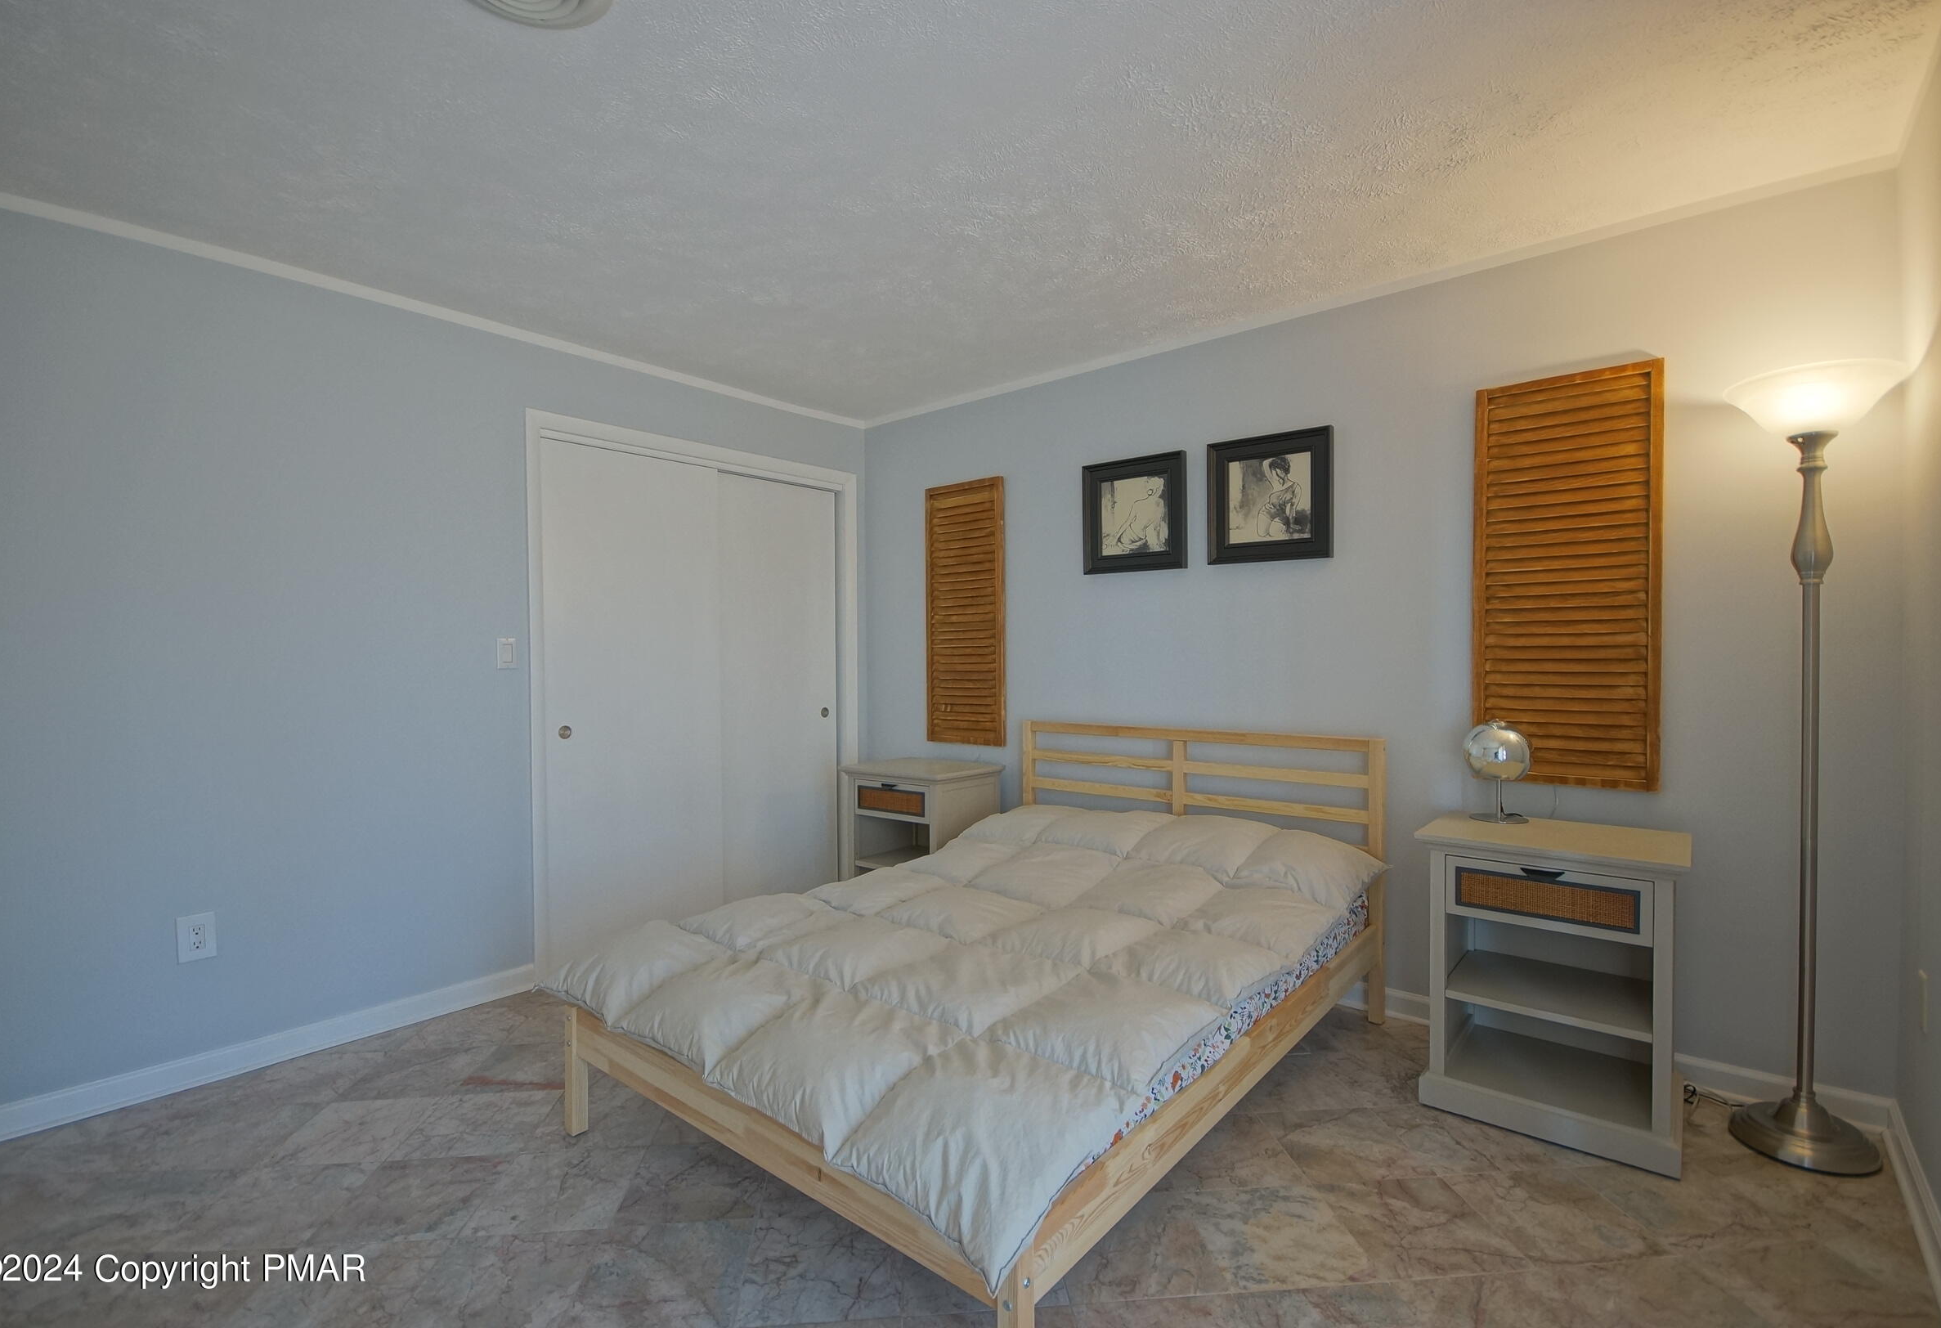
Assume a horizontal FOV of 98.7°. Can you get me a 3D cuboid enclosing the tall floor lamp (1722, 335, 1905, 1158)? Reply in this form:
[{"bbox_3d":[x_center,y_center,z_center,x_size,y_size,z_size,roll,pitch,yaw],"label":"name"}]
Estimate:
[{"bbox_3d":[2.031,0.244,2.024,0.310,1.853,0.310,0,1,39],"label":"tall floor lamp"}]

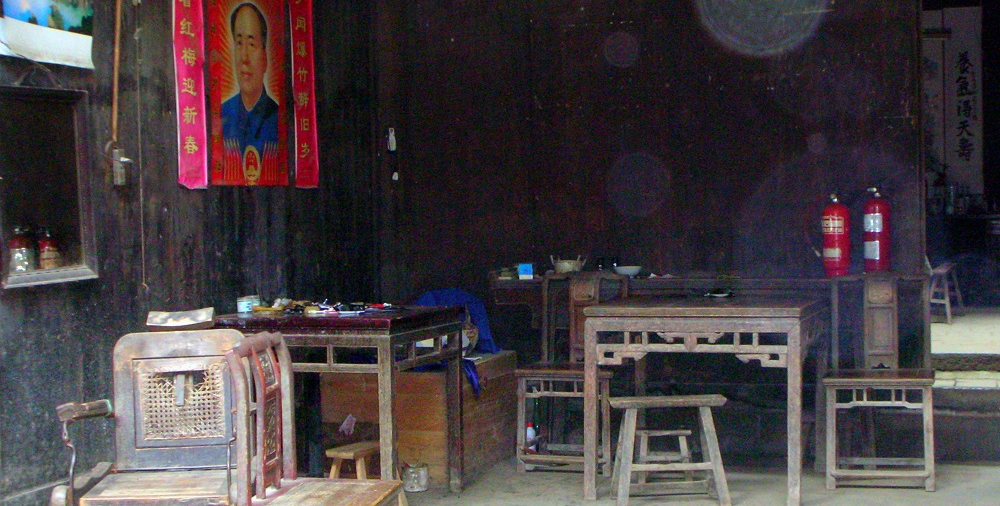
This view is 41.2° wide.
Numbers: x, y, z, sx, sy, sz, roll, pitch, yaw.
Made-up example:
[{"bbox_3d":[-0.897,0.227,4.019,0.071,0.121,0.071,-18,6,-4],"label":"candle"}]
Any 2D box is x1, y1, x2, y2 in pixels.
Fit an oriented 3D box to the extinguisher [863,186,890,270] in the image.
[{"bbox_3d":[1.837,-0.110,6.474,0.133,0.423,0.133,-1,2,35],"label":"extinguisher"}]

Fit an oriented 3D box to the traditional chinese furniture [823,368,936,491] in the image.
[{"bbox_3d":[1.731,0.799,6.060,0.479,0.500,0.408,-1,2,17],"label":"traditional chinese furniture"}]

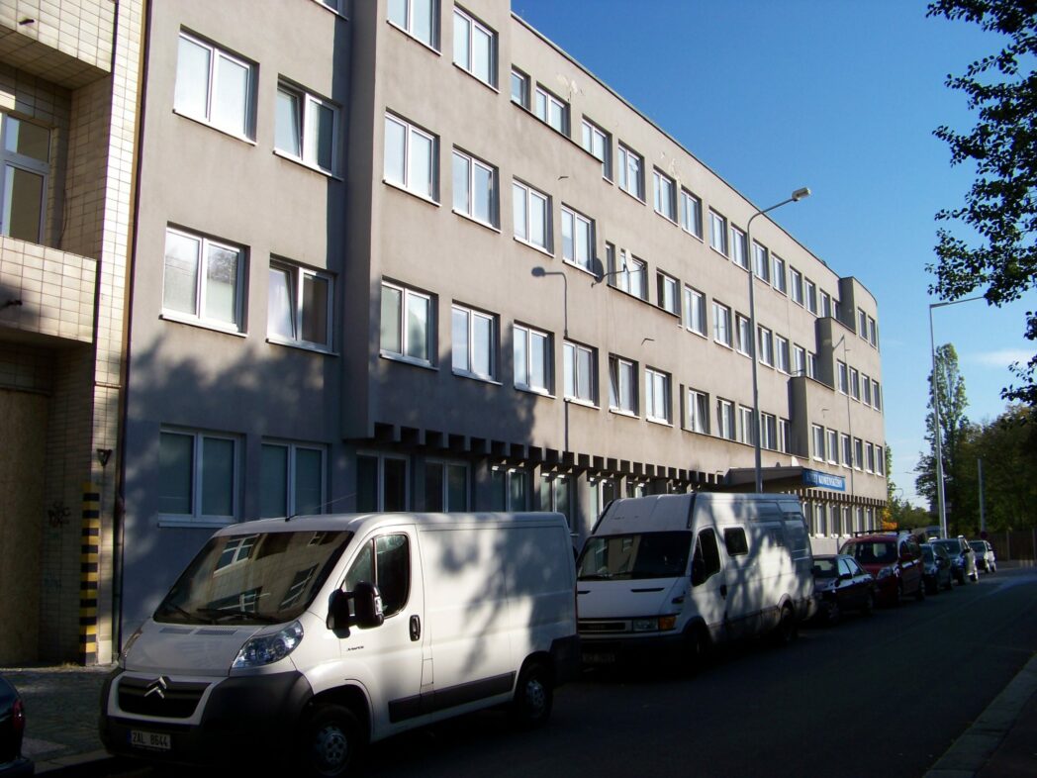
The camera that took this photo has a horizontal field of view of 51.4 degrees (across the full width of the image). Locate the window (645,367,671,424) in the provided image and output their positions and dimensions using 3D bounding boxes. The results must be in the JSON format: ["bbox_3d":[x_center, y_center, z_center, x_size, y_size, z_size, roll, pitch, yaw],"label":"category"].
[{"bbox_3d":[3.798,0.188,29.596,0.150,1.400,1.700,-6,-10,31],"label":"window"}]

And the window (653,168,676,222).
[{"bbox_3d":[4.404,-5.873,32.846,0.150,1.400,1.700,-6,-10,31],"label":"window"}]

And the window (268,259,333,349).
[{"bbox_3d":[-3.684,-1.411,18.332,0.140,1.326,1.610,-6,-10,31],"label":"window"}]

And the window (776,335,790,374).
[{"bbox_3d":[9.804,-1.253,40.190,0.130,1.259,1.484,-5,-10,33],"label":"window"}]

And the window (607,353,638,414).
[{"bbox_3d":[2.652,-0.083,27.713,0.150,1.400,1.700,-6,-10,31],"label":"window"}]

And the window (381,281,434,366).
[{"bbox_3d":[-2.089,-1.215,20.269,0.130,1.385,1.635,-5,-10,33],"label":"window"}]

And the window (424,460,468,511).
[{"bbox_3d":[-1.483,2.201,22.152,0.130,1.351,1.603,-5,-10,33],"label":"window"}]

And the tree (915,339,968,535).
[{"bbox_3d":[32.314,4.552,82.000,3.988,15.984,3.988,-3,-9,21],"label":"tree"}]

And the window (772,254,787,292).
[{"bbox_3d":[10.173,-4.490,42.436,0.150,1.400,1.700,-6,-10,31],"label":"window"}]

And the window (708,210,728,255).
[{"bbox_3d":[6.741,-5.224,36.252,0.140,1.295,1.610,-6,-10,31],"label":"window"}]

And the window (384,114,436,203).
[{"bbox_3d":[-2.025,-4.371,20.354,0.140,1.300,1.610,-6,-10,31],"label":"window"}]

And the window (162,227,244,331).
[{"bbox_3d":[-5.003,-1.717,17.233,0.130,1.404,1.643,-5,-10,33],"label":"window"}]

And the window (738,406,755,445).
[{"bbox_3d":[7.881,1.314,37.108,0.140,1.326,1.610,-6,-10,31],"label":"window"}]

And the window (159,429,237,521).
[{"bbox_3d":[-4.738,1.303,16.073,0.140,1.350,1.610,-6,-10,31],"label":"window"}]

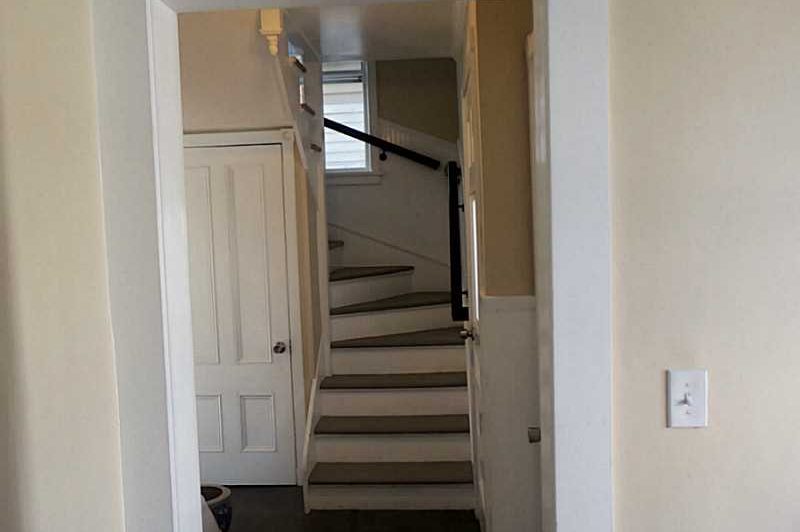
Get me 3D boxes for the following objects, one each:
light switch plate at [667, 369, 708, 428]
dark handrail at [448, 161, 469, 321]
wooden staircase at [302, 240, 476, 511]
[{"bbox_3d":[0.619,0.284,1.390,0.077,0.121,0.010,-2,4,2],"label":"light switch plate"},{"bbox_3d":[0.362,-0.244,4.008,0.090,0.065,1.728,-1,36,5],"label":"dark handrail"},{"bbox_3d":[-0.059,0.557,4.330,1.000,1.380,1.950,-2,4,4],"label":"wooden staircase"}]

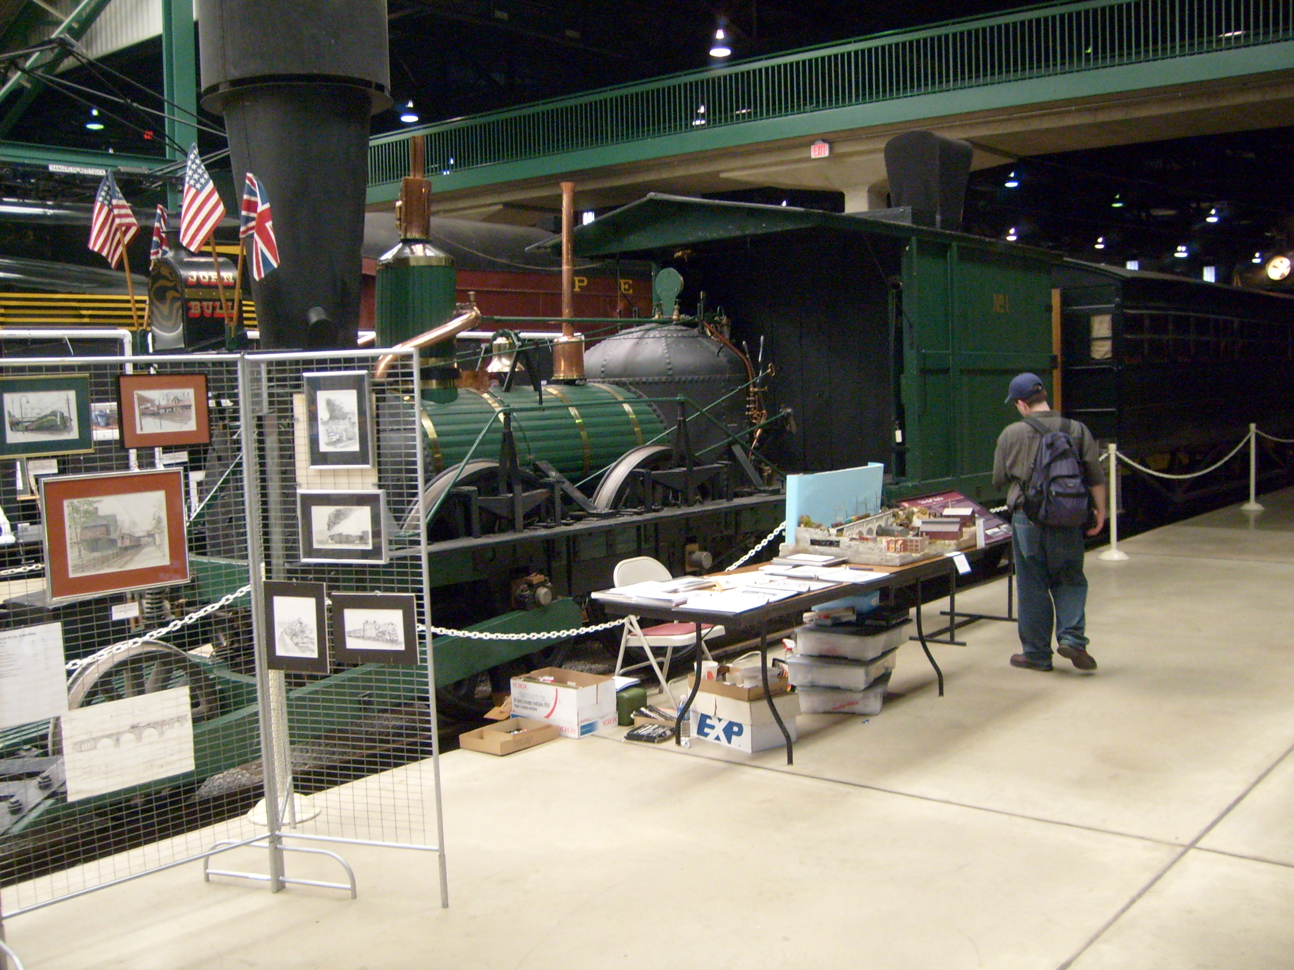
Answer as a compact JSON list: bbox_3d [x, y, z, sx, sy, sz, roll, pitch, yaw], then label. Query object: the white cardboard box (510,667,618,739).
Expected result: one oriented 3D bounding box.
[{"bbox_3d":[-0.420,1.106,6.650,0.465,0.240,0.288,2,6,41],"label":"white cardboard box"}]

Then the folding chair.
[{"bbox_3d":[0.125,0.793,6.920,0.480,0.780,0.460,1,5,33],"label":"folding chair"}]

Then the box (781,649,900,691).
[{"bbox_3d":[0.984,0.941,6.669,0.430,0.145,0.440,0,4,23],"label":"box"}]

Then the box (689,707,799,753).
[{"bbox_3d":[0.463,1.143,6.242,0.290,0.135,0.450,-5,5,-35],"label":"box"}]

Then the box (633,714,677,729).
[{"bbox_3d":[0.109,1.166,6.520,0.240,0.075,0.210,1,5,39],"label":"box"}]

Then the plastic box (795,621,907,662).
[{"bbox_3d":[1.095,0.800,6.940,0.450,0.150,0.510,1,5,34],"label":"plastic box"}]

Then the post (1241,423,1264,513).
[{"bbox_3d":[7.179,-0.234,15.495,0.280,1.010,0.280,-2,4,0],"label":"post"}]

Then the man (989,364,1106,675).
[{"bbox_3d":[2.321,0.202,7.598,0.560,1.700,0.500,-3,4,-8],"label":"man"}]

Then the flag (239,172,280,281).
[{"bbox_3d":[-1.852,-1.236,6.250,0.190,0.520,0.140,-1,4,10],"label":"flag"}]

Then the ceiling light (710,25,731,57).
[{"bbox_3d":[1.653,-10.007,29.500,0.500,0.750,0.500,-2,4,0],"label":"ceiling light"}]

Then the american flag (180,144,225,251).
[{"bbox_3d":[-2.207,-1.429,6.500,0.230,0.530,0.170,-4,5,-30],"label":"american flag"}]

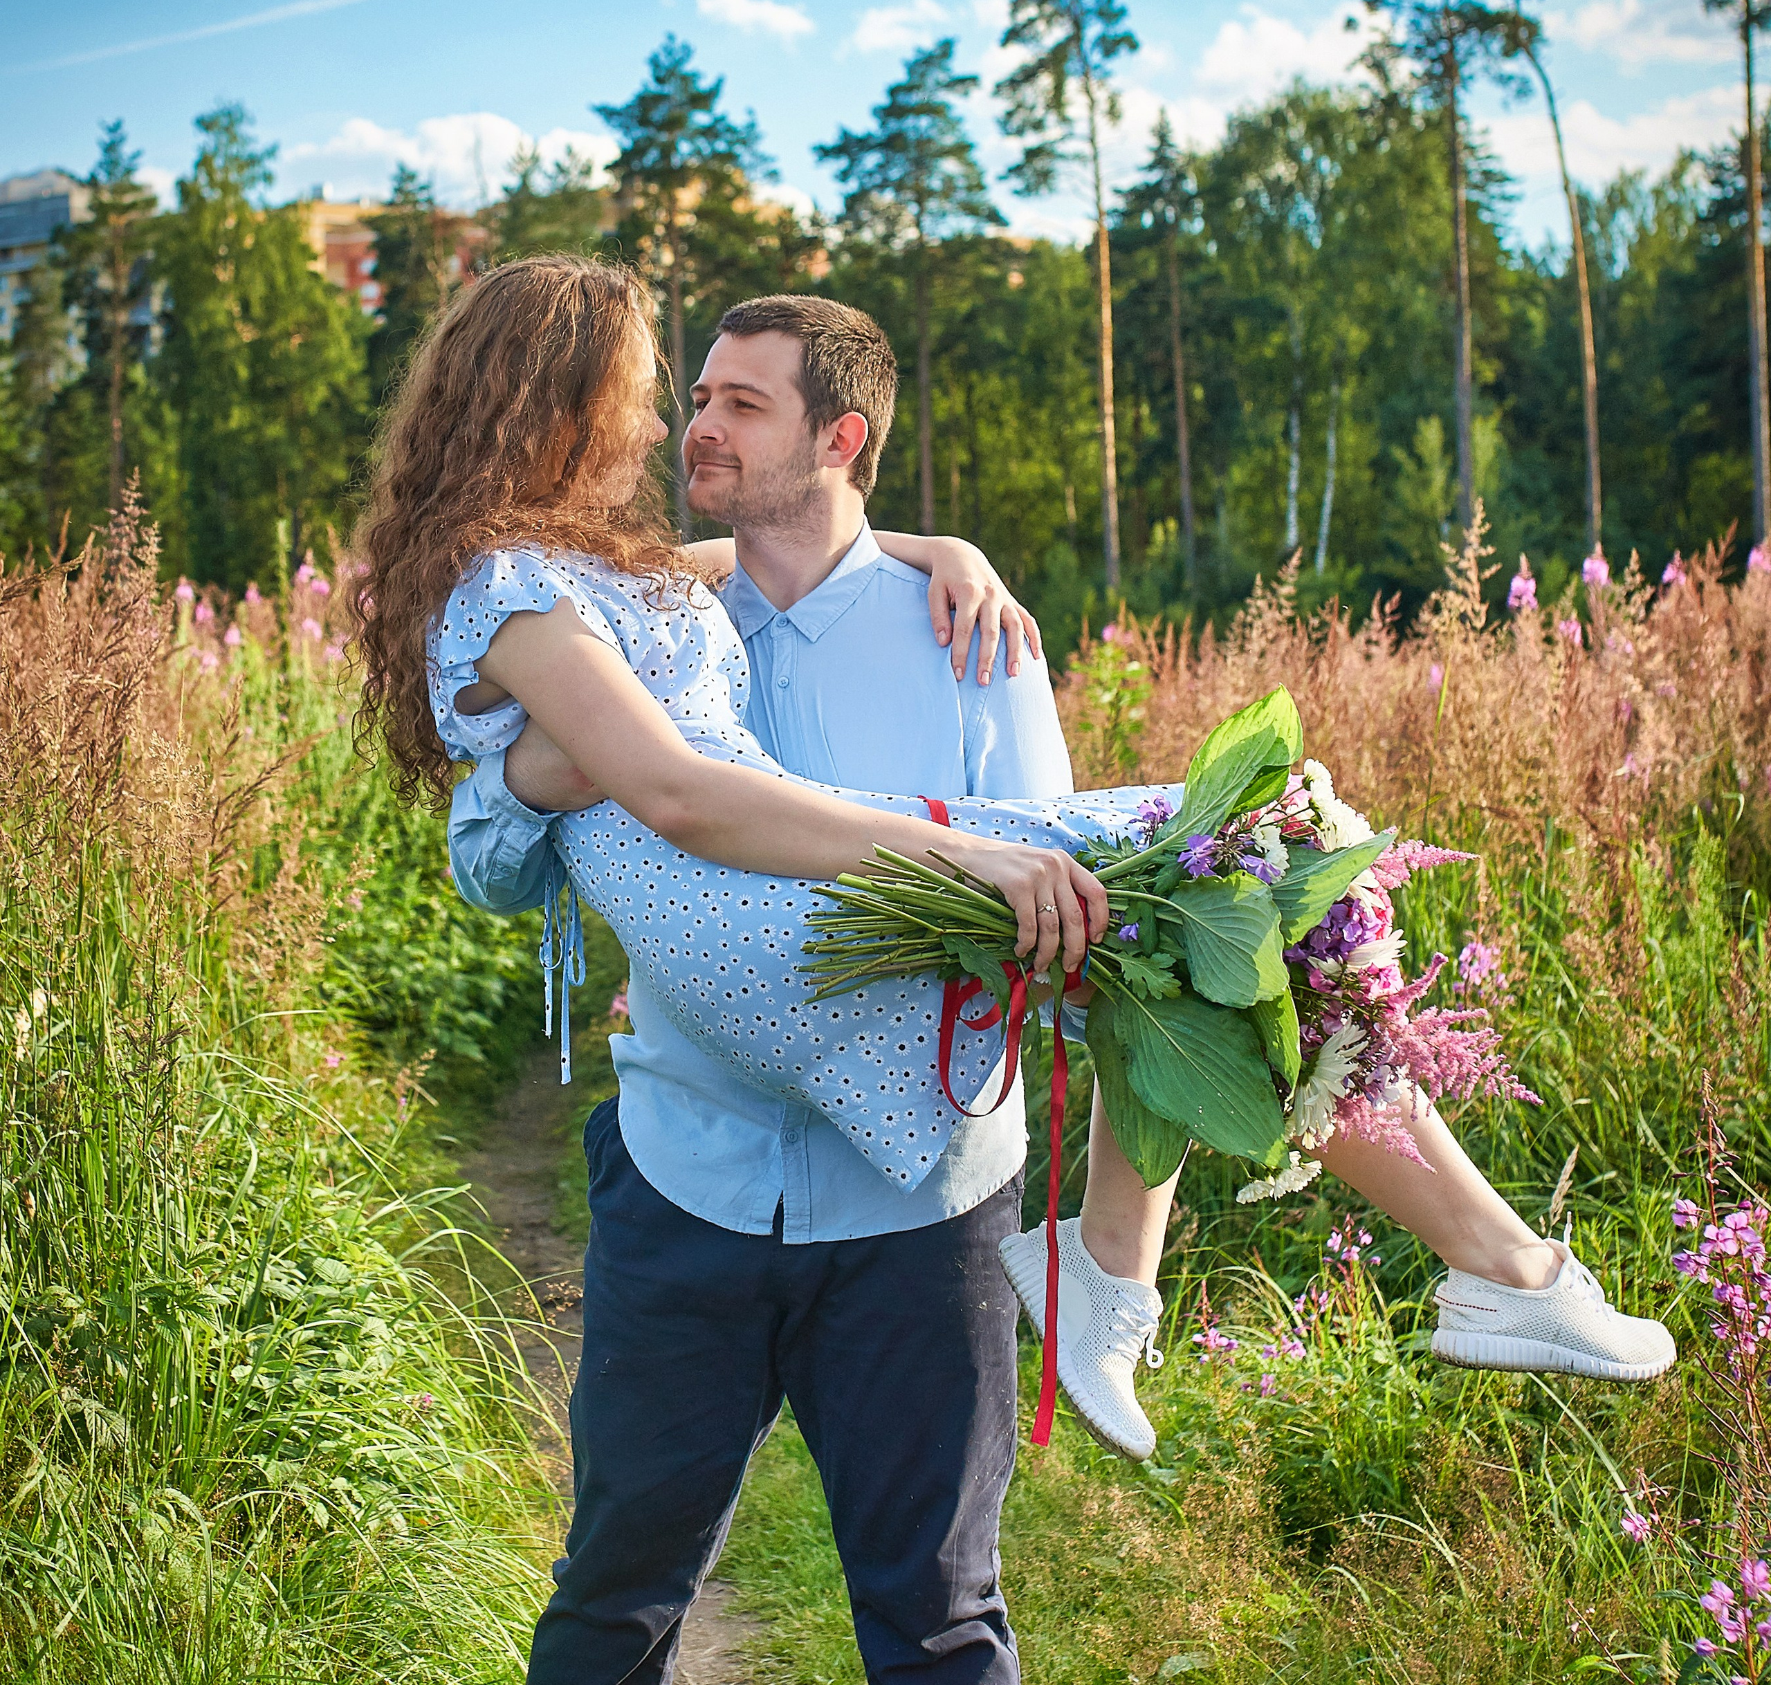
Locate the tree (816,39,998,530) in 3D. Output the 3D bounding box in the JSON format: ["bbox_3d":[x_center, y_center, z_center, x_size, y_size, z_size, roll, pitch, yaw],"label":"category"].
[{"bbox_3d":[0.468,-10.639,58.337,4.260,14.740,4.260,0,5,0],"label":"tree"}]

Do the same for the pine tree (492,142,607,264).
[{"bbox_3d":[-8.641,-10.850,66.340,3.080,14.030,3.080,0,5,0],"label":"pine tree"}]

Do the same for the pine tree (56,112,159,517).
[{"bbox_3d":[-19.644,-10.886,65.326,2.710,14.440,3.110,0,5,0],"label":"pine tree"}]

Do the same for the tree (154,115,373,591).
[{"bbox_3d":[-14.275,-10.032,59.379,5.020,13.600,5.020,0,5,0],"label":"tree"}]

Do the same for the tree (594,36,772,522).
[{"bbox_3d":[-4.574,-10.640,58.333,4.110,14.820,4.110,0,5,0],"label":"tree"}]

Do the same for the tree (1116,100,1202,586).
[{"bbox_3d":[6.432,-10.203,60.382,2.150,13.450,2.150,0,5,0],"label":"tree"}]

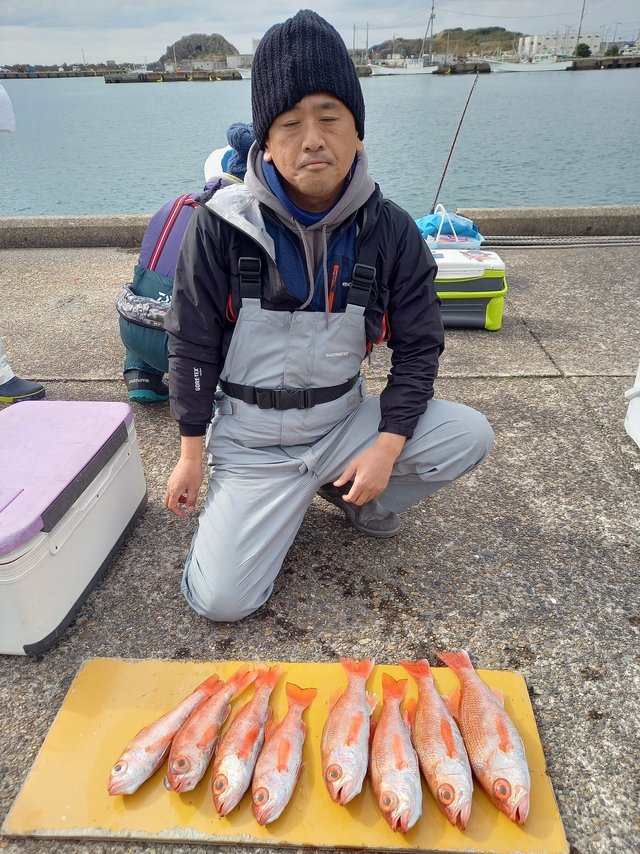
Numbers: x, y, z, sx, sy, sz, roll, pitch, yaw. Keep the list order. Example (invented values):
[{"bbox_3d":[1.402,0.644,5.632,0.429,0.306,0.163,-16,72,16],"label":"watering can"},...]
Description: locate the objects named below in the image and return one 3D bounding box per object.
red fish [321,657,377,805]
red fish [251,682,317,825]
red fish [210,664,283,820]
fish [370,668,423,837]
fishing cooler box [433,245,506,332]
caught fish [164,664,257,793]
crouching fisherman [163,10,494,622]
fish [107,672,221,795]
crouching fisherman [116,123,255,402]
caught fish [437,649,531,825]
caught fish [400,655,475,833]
[{"bbox_3d":[0.053,0.546,1.154,0.086,0.051,0.307,3,31,7],"label":"red fish"},{"bbox_3d":[-0.066,0.575,1.114,0.074,0.045,0.273,5,31,11],"label":"red fish"},{"bbox_3d":[-0.134,0.556,1.141,0.070,0.051,0.312,5,31,9],"label":"red fish"},{"bbox_3d":[0.136,0.569,1.115,0.084,0.050,0.303,2,30,4],"label":"fish"},{"bbox_3d":[0.626,-0.666,2.987,0.500,0.320,0.300,-1,30,0],"label":"fishing cooler box"},{"bbox_3d":[-0.206,0.548,1.162,0.077,0.046,0.281,11,32,19],"label":"caught fish"},{"bbox_3d":[0.017,-0.206,1.362,0.720,1.180,0.580,-2,30,-2],"label":"crouching fisherman"},{"bbox_3d":[-0.275,0.560,1.142,0.074,0.047,0.284,17,35,27],"label":"fish"},{"bbox_3d":[-0.389,-0.616,2.301,0.680,0.950,0.520,-16,34,-24],"label":"crouching fisherman"},{"bbox_3d":[0.313,0.545,1.143,0.113,0.059,0.354,-4,31,-6],"label":"caught fish"},{"bbox_3d":[0.220,0.555,1.130,0.094,0.056,0.336,-3,30,-4],"label":"caught fish"}]

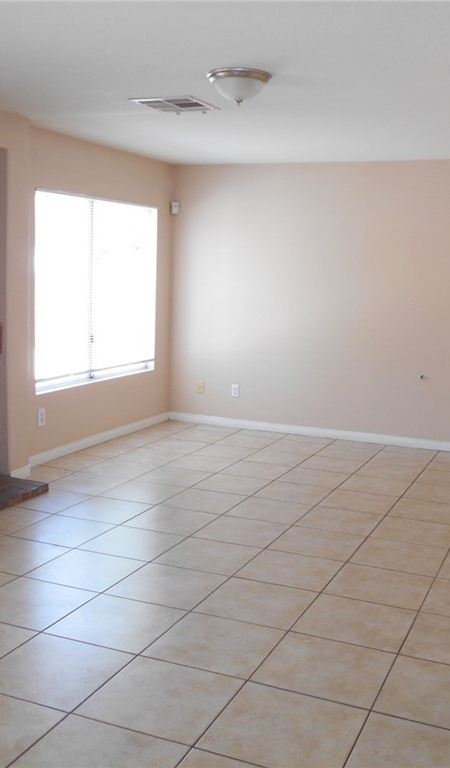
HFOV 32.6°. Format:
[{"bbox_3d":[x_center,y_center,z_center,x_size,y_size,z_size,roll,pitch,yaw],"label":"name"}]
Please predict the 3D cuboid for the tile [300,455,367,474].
[{"bbox_3d":[0.840,0.659,6.079,0.450,0.010,0.450,5,8,24],"label":"tile"}]

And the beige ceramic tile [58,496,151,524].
[{"bbox_3d":[-0.728,0.792,4.815,0.450,0.010,0.450,5,8,24],"label":"beige ceramic tile"}]

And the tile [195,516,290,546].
[{"bbox_3d":[0.100,0.862,4.512,0.450,0.012,0.450,4,8,23],"label":"tile"}]

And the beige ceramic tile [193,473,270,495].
[{"bbox_3d":[0.049,0.731,5.564,0.450,0.012,0.450,4,8,23],"label":"beige ceramic tile"}]

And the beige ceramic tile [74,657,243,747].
[{"bbox_3d":[-0.220,1.074,2.625,0.445,0.010,0.445,4,8,24],"label":"beige ceramic tile"}]

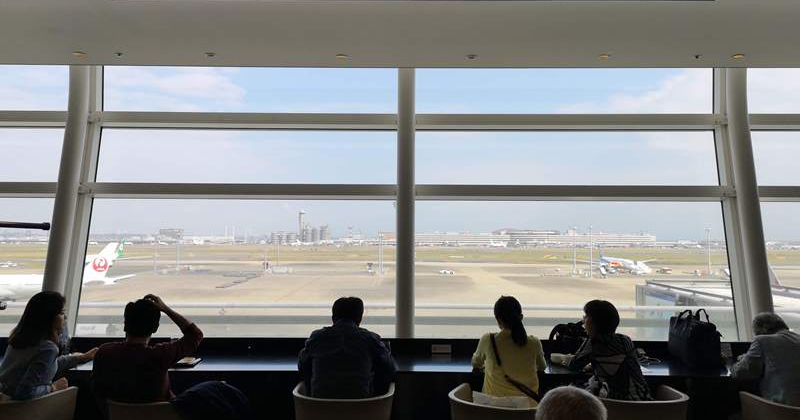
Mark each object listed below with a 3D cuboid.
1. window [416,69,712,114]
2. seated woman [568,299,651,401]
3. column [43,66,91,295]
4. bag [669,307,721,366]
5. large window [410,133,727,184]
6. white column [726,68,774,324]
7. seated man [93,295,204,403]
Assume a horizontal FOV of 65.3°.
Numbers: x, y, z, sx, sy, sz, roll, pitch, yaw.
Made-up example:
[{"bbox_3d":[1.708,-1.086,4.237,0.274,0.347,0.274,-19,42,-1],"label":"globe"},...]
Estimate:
[{"bbox_3d":[1.350,-0.980,5.170,2.500,0.400,0.070,0,-2,0],"label":"window"},{"bbox_3d":[1.214,1.143,3.657,0.520,1.200,0.720,1,-2,-22],"label":"seated woman"},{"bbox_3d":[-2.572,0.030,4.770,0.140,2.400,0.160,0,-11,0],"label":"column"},{"bbox_3d":[1.866,0.804,3.921,0.200,0.370,0.370,0,-2,11],"label":"bag"},{"bbox_3d":[1.355,-0.420,5.090,2.500,0.440,0.070,0,-10,0],"label":"large window"},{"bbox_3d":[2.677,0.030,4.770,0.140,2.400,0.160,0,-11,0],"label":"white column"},{"bbox_3d":[-1.446,1.119,3.638,0.620,1.240,0.740,0,-2,3],"label":"seated man"}]

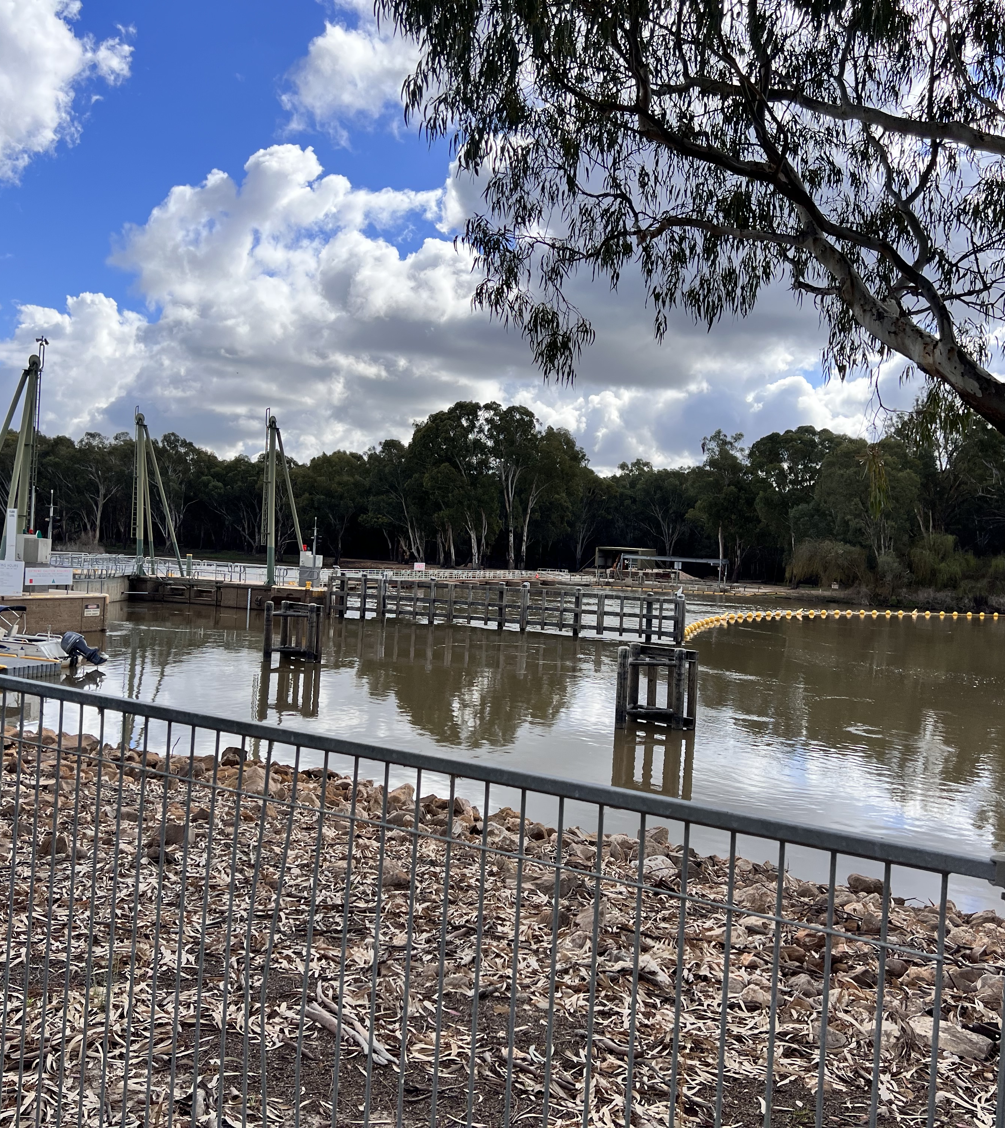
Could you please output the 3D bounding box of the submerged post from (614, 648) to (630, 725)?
[{"bbox_3d":[2.830,2.890,26.500,0.270,1.920,0.270,3,1,0],"label":"submerged post"}]

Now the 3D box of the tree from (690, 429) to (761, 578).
[{"bbox_3d":[33.100,-9.100,168.000,9.600,21.800,9.600,3,1,0],"label":"tree"}]

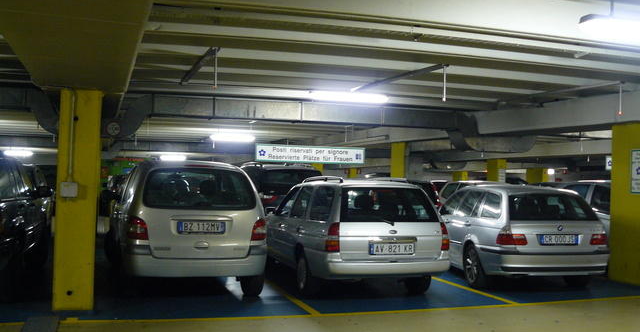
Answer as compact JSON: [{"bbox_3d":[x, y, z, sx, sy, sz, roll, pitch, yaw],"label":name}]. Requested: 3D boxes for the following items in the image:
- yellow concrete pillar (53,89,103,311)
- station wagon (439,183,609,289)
[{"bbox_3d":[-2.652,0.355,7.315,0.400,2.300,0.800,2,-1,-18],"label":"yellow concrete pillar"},{"bbox_3d":[2.612,0.988,10.524,1.750,1.420,4.480,2,-1,-11],"label":"station wagon"}]

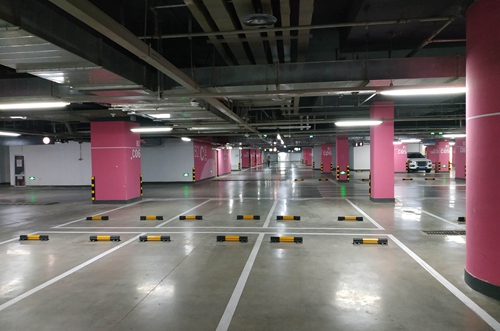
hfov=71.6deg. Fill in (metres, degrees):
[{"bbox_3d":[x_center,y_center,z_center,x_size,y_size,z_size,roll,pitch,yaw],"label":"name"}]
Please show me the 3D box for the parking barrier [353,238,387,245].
[{"bbox_3d":[2.046,1.292,5.925,0.560,0.097,0.110,-1,1,8],"label":"parking barrier"}]

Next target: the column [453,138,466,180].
[{"bbox_3d":[12.114,-0.390,19.162,0.839,2.550,1.086,-1,1,8],"label":"column"}]

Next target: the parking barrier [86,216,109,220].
[{"bbox_3d":[-4.009,1.389,9.184,0.580,0.105,0.150,-1,1,8],"label":"parking barrier"}]

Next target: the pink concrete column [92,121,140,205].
[{"bbox_3d":[-4.949,-0.102,12.972,1.303,2.960,1.283,-1,1,8],"label":"pink concrete column"}]

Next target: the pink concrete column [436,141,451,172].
[{"bbox_3d":[15.852,-0.717,28.448,0.849,2.650,0.839,-1,1,8],"label":"pink concrete column"}]

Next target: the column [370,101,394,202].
[{"bbox_3d":[4.223,-0.447,11.122,0.650,3.220,0.610,-1,1,8],"label":"column"}]

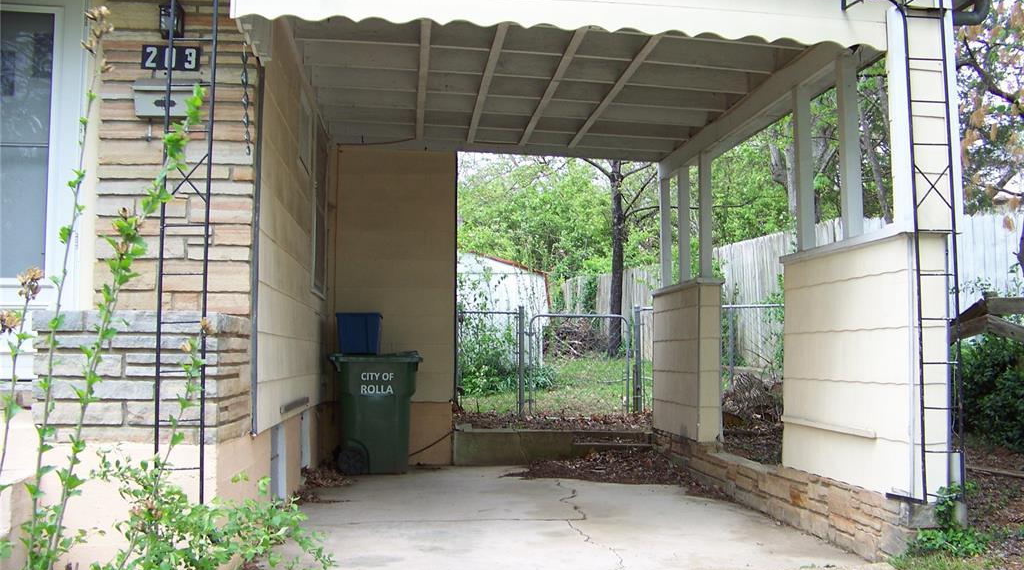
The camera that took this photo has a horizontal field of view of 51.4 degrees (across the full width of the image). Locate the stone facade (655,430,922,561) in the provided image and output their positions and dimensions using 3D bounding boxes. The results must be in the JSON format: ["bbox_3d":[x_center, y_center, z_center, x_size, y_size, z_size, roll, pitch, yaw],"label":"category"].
[{"bbox_3d":[1.775,1.433,7.911,0.220,0.380,5.450,0,-4,-6],"label":"stone facade"}]

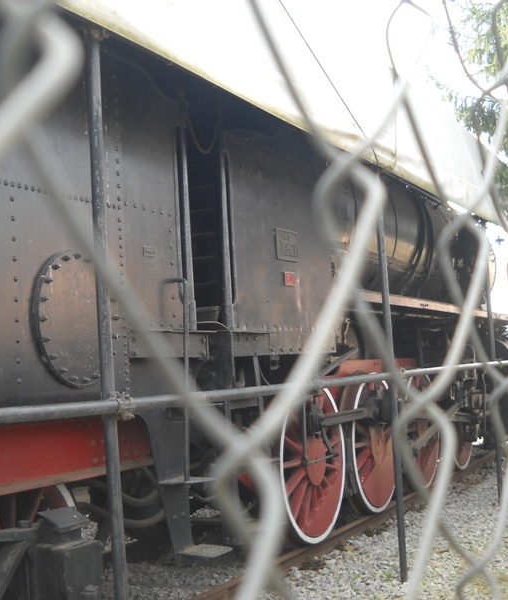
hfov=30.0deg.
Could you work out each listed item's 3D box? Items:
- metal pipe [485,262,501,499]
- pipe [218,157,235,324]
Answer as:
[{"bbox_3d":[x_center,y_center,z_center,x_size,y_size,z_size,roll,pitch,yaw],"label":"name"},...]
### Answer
[{"bbox_3d":[2.736,0.829,10.837,0.050,2.850,0.050,-4,-4,26],"label":"metal pipe"},{"bbox_3d":[-0.162,-0.353,5.518,0.040,1.028,0.040,-5,-5,26],"label":"pipe"}]

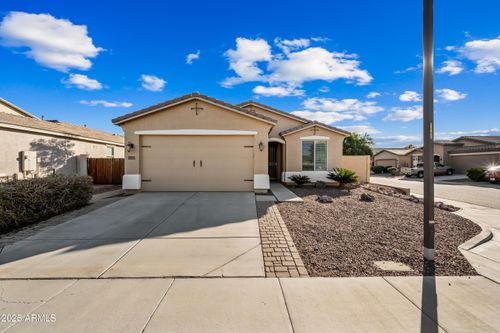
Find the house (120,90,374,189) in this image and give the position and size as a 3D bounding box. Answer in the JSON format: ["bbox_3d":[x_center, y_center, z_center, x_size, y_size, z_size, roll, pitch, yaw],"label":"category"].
[{"bbox_3d":[0.100,-1.380,14.600,11.500,4.920,13.400,0,0,0],"label":"house"}]

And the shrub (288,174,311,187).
[{"bbox_3d":[2.640,0.760,10.400,1.170,0.620,1.100,0,0,0],"label":"shrub"}]

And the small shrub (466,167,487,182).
[{"bbox_3d":[21.300,0.730,18.300,1.500,1.300,1.400,0,0,0],"label":"small shrub"}]

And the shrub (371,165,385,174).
[{"bbox_3d":[21.000,0.600,32.000,1.850,1.300,1.750,0,0,0],"label":"shrub"}]

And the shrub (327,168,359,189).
[{"bbox_3d":[4.800,0.600,10.100,1.550,0.980,1.450,0,0,0],"label":"shrub"}]

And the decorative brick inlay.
[{"bbox_3d":[0.530,1.410,4.680,0.620,0.060,3.880,0,5,0],"label":"decorative brick inlay"}]

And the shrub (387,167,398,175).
[{"bbox_3d":[20.600,0.680,28.000,1.300,1.150,1.250,0,0,0],"label":"shrub"}]

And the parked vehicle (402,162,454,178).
[{"bbox_3d":[22.300,0.420,24.500,5.400,1.720,1.870,0,0,-6],"label":"parked vehicle"}]

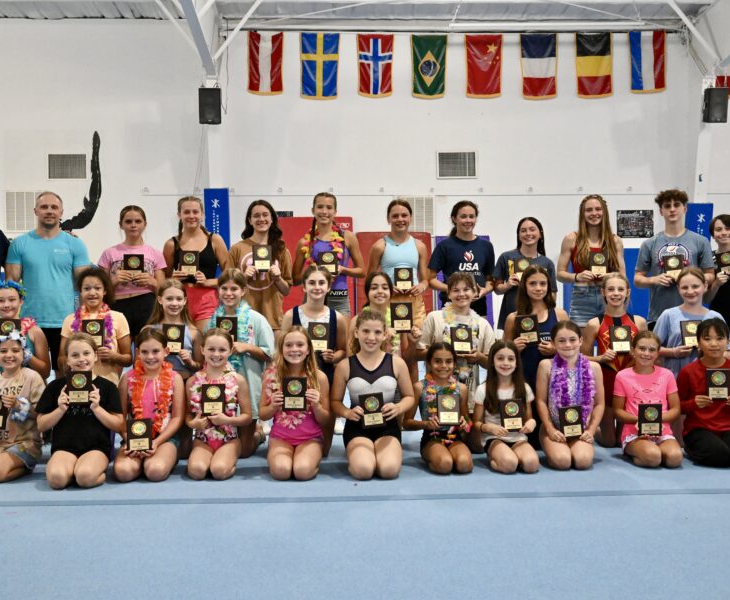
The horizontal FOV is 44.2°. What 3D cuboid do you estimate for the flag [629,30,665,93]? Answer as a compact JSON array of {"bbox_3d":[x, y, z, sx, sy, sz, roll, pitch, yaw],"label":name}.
[{"bbox_3d":[5.217,-4.400,16.630,0.685,1.163,0.060,0,1,-2],"label":"flag"}]

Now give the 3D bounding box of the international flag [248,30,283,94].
[{"bbox_3d":[-1.812,-4.323,16.414,0.652,1.188,0.060,0,1,-2],"label":"international flag"}]

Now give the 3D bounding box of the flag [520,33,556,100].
[{"bbox_3d":[3.196,-4.308,16.569,0.686,1.217,0.060,0,1,-2],"label":"flag"}]

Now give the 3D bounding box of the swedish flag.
[{"bbox_3d":[-0.800,-4.160,16.000,0.670,1.200,0.060,0,1,-2],"label":"swedish flag"}]

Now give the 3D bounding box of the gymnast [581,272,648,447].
[{"bbox_3d":[1.600,0.385,5.800,0.420,1.110,0.520,0,1,9],"label":"gymnast"}]

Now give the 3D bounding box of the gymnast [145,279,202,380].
[{"bbox_3d":[-1.193,0.417,5.626,0.400,1.100,0.550,-1,1,-3],"label":"gymnast"}]

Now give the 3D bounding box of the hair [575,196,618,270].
[{"bbox_3d":[1.582,-0.455,6.150,0.280,0.530,0.240,0,1,7],"label":"hair"}]

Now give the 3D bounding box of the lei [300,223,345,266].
[{"bbox_3d":[-0.290,-0.352,6.150,0.310,0.330,0.220,0,1,-1],"label":"lei"}]

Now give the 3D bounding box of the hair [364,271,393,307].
[{"bbox_3d":[0.084,-0.046,5.580,0.200,0.280,0.200,0,1,0],"label":"hair"}]

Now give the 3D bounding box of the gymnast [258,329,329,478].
[{"bbox_3d":[-0.386,0.545,4.974,0.400,0.810,0.520,0,1,-3],"label":"gymnast"}]

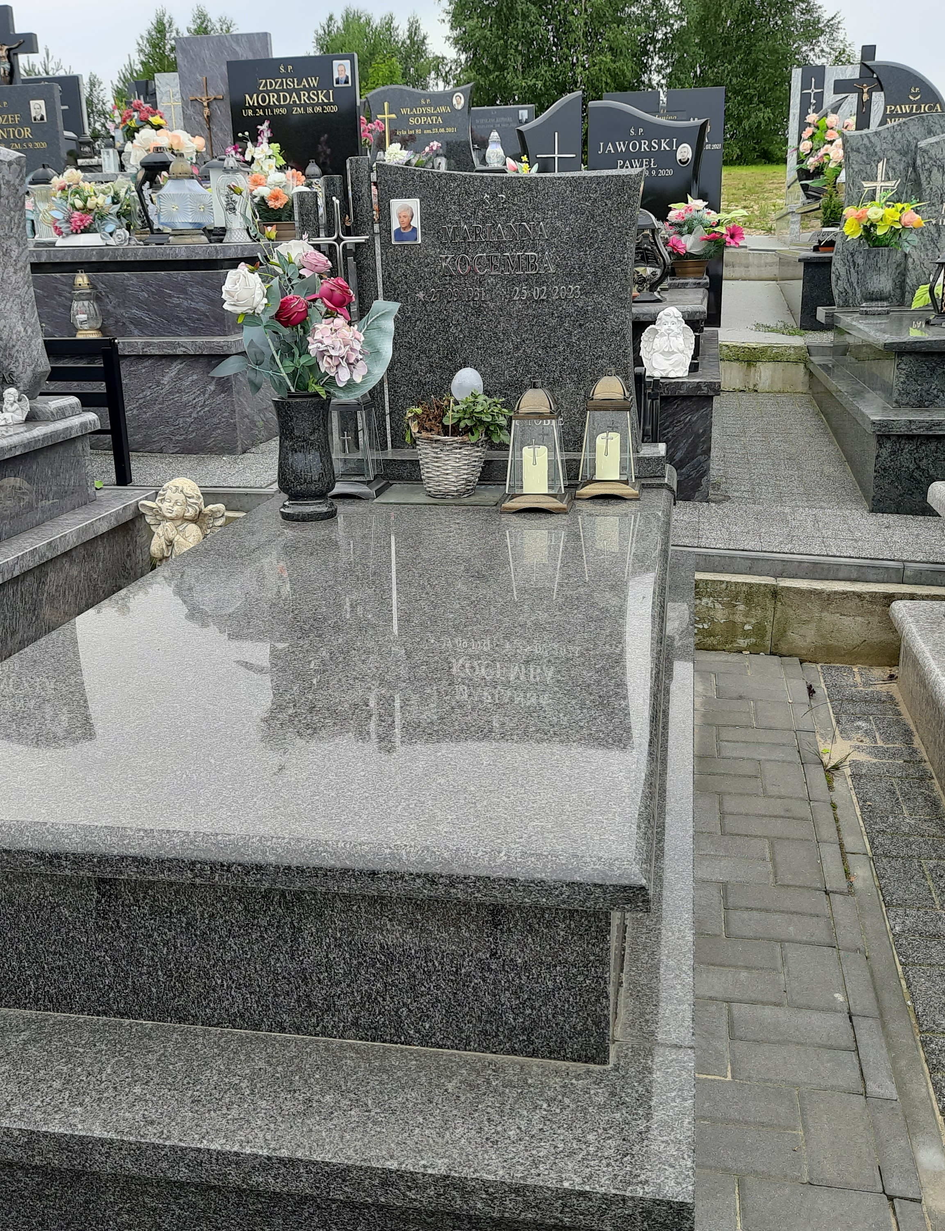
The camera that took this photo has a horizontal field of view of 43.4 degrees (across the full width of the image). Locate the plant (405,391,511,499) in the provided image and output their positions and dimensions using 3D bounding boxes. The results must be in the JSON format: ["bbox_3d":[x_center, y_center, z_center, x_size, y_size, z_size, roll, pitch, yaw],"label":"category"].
[{"bbox_3d":[-0.039,-0.480,3.310,0.270,0.275,0.250,2,18,10],"label":"plant"}]

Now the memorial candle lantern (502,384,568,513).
[{"bbox_3d":[0.164,-0.442,3.100,0.174,0.320,0.174,2,18,10],"label":"memorial candle lantern"}]

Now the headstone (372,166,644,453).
[{"bbox_3d":[0.117,-0.895,3.500,0.765,0.815,0.090,2,17,10],"label":"headstone"}]

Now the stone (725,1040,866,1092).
[{"bbox_3d":[0.521,0.756,1.921,0.200,0.060,0.100,2,18,10],"label":"stone"}]

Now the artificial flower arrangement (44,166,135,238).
[{"bbox_3d":[-1.610,-1.746,5.020,0.340,0.280,0.240,2,18,10],"label":"artificial flower arrangement"}]

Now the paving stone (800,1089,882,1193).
[{"bbox_3d":[0.528,0.781,1.715,0.100,0.060,0.200,2,18,10],"label":"paving stone"}]

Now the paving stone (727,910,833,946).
[{"bbox_3d":[0.594,0.633,2.304,0.200,0.060,0.100,2,19,10],"label":"paving stone"}]

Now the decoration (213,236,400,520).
[{"bbox_3d":[-0.394,-0.570,2.883,0.440,0.660,0.350,2,17,10],"label":"decoration"}]

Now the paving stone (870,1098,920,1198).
[{"bbox_3d":[0.622,0.811,1.766,0.049,0.060,0.200,2,19,10],"label":"paving stone"}]

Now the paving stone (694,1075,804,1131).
[{"bbox_3d":[0.409,0.786,1.852,0.190,0.060,0.100,2,19,10],"label":"paving stone"}]

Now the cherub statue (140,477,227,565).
[{"bbox_3d":[-0.994,-0.263,4.103,0.275,0.420,0.200,2,18,10],"label":"cherub statue"}]

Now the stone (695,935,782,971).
[{"bbox_3d":[0.480,0.660,2.227,0.190,0.060,0.100,2,19,10],"label":"stone"}]

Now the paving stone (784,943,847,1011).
[{"bbox_3d":[0.618,0.682,2.155,0.100,0.060,0.200,2,19,10],"label":"paving stone"}]

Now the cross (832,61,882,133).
[{"bbox_3d":[2.781,-3.729,8.500,0.420,0.620,0.080,2,17,10],"label":"cross"}]

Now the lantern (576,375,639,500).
[{"bbox_3d":[0.357,-0.474,3.104,0.165,0.310,0.165,2,17,10],"label":"lantern"}]

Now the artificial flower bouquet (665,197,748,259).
[{"bbox_3d":[1.162,-1.923,5.886,0.410,0.300,0.330,2,18,10],"label":"artificial flower bouquet"}]

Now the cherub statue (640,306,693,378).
[{"bbox_3d":[0.718,-1.015,4.394,0.195,0.250,0.145,2,18,10],"label":"cherub statue"}]

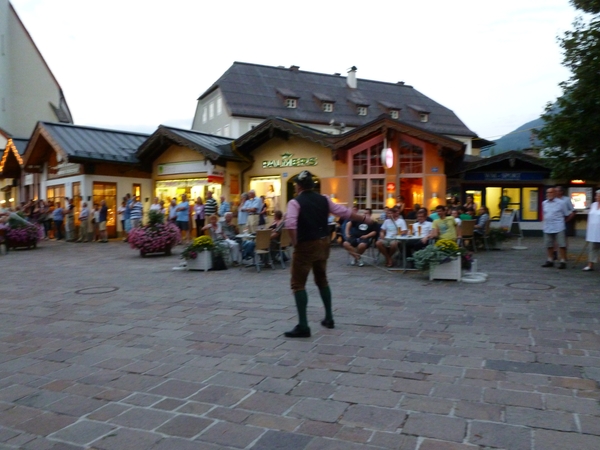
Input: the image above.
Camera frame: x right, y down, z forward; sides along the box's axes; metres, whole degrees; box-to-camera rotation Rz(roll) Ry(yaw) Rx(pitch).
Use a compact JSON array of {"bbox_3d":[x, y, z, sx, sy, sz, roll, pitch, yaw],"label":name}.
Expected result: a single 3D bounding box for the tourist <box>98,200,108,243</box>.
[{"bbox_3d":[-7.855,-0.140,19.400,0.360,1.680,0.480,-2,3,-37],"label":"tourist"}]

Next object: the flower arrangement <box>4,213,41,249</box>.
[{"bbox_3d":[-9.441,0.212,16.600,1.200,1.220,1.100,-2,3,-24],"label":"flower arrangement"}]

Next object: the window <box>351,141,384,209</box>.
[{"bbox_3d":[2.434,-1.821,17.500,1.300,2.450,0.120,1,3,21],"label":"window"}]

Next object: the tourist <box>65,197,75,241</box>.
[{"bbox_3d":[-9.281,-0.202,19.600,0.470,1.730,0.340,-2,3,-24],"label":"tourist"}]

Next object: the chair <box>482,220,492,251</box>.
[{"bbox_3d":[5.676,0.345,15.081,0.540,0.900,0.450,0,2,12],"label":"chair"}]

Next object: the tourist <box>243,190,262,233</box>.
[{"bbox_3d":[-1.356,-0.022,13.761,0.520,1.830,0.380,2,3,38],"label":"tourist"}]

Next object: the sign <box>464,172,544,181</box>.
[{"bbox_3d":[8.512,-2.019,20.200,3.330,0.350,0.120,0,3,3],"label":"sign"}]

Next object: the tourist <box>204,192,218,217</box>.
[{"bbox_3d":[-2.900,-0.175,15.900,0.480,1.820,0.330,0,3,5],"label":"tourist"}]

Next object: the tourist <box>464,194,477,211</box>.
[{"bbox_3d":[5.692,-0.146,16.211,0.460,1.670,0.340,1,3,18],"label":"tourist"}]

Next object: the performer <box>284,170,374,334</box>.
[{"bbox_3d":[0.314,0.298,5.450,1.000,1.790,0.600,-2,3,-37],"label":"performer"}]

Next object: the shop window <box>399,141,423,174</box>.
[{"bbox_3d":[4.117,-2.501,17.903,0.920,1.270,0.120,0,3,10],"label":"shop window"}]

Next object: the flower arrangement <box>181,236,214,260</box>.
[{"bbox_3d":[-2.239,0.513,10.600,0.740,0.530,0.600,0,2,0],"label":"flower arrangement"}]

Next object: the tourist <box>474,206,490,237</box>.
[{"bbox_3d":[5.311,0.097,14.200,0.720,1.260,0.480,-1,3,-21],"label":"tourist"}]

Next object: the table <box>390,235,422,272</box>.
[{"bbox_3d":[2.211,0.611,10.239,0.740,0.710,0.740,0,3,0],"label":"table"}]

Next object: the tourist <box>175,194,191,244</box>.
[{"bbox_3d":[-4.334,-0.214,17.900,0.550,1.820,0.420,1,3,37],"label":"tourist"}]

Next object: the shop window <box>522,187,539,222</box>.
[{"bbox_3d":[9.594,-0.895,20.200,0.680,1.420,0.100,0,3,3],"label":"shop window"}]

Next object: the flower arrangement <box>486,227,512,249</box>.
[{"bbox_3d":[6.264,0.398,15.200,0.750,0.720,0.650,0,3,6],"label":"flower arrangement"}]

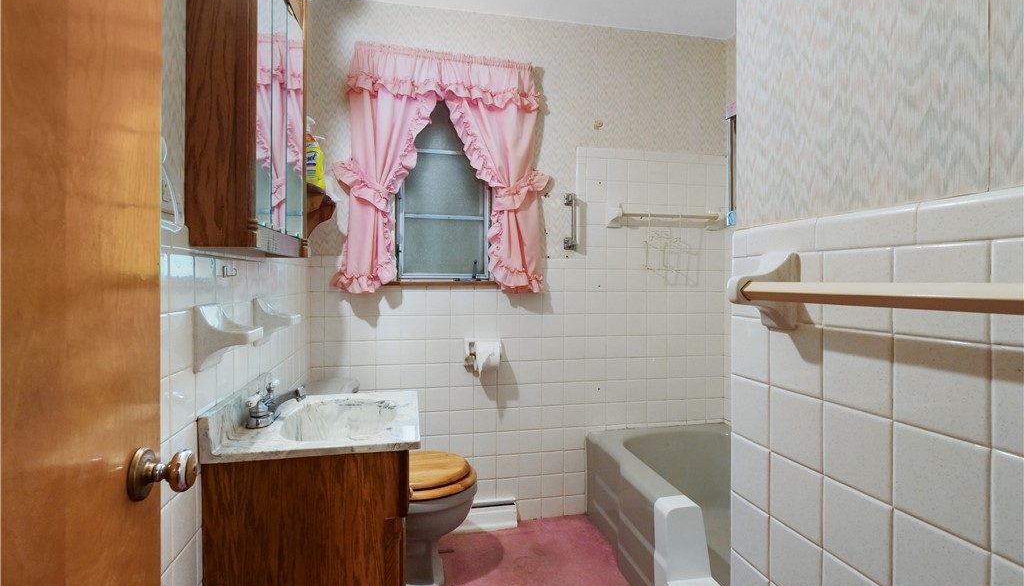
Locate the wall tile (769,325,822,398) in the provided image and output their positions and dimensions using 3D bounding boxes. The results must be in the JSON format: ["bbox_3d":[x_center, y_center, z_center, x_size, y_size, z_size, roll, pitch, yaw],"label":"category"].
[{"bbox_3d":[0.452,0.104,0.749,0.010,0.107,0.104,0,1,-12],"label":"wall tile"}]

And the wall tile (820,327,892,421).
[{"bbox_3d":[0.476,0.106,0.651,0.010,0.109,0.104,0,0,-12],"label":"wall tile"}]

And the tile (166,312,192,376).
[{"bbox_3d":[-0.625,0.091,0.892,0.010,0.109,0.104,0,0,-12],"label":"tile"}]

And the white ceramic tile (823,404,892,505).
[{"bbox_3d":[0.474,0.214,0.647,0.010,0.107,0.104,0,1,-12],"label":"white ceramic tile"}]

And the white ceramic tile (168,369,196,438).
[{"bbox_3d":[-0.616,0.200,0.885,0.010,0.108,0.108,0,1,-13],"label":"white ceramic tile"}]

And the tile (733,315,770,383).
[{"bbox_3d":[0.433,0.101,0.853,0.010,0.109,0.102,0,0,-12],"label":"tile"}]

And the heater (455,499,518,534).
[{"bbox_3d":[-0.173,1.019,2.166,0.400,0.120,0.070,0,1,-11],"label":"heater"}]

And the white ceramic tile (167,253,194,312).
[{"bbox_3d":[-0.611,-0.018,0.869,0.010,0.107,0.104,0,1,-14],"label":"white ceramic tile"}]

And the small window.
[{"bbox_3d":[-0.313,-0.487,2.189,0.425,0.860,0.060,0,0,-12],"label":"small window"}]

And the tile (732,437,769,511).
[{"bbox_3d":[0.433,0.323,0.855,0.010,0.109,0.102,0,0,-12],"label":"tile"}]

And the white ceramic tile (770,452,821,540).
[{"bbox_3d":[0.456,0.327,0.758,0.010,0.108,0.107,0,1,-12],"label":"white ceramic tile"}]

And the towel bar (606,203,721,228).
[{"bbox_3d":[0.765,-0.380,2.326,0.605,0.100,0.078,0,1,-11],"label":"towel bar"}]

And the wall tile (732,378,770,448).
[{"bbox_3d":[0.434,0.213,0.858,0.010,0.108,0.098,0,1,-12],"label":"wall tile"}]

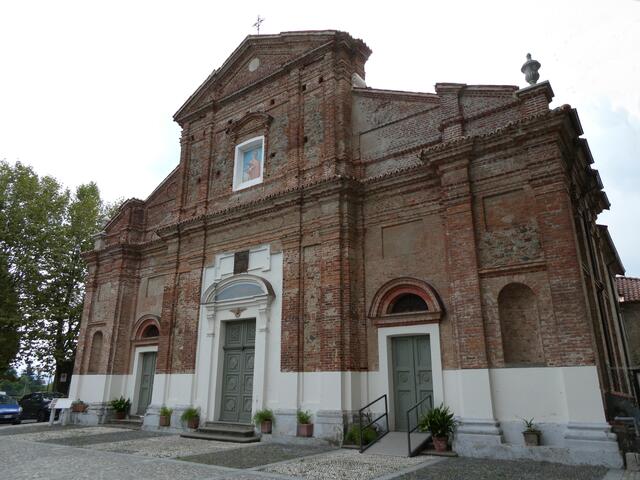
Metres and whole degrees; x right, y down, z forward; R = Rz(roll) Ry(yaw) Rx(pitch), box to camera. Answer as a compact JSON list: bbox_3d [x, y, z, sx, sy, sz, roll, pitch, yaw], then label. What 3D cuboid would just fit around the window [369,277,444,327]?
[{"bbox_3d":[2.556,1.830,13.241,2.360,1.370,0.370,-12,-22,33],"label":"window"}]

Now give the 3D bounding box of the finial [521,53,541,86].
[{"bbox_3d":[5.948,-4.737,12.463,0.500,1.180,0.500,-12,-22,33],"label":"finial"}]

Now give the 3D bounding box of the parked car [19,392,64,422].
[{"bbox_3d":[-15.178,9.198,24.723,4.000,1.420,1.720,-12,-22,33],"label":"parked car"}]

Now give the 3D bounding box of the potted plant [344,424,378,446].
[{"bbox_3d":[1.137,5.346,12.164,0.928,0.534,0.616,-12,-21,34],"label":"potted plant"}]

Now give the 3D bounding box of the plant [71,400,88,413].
[{"bbox_3d":[-10.849,7.511,20.016,0.800,0.500,0.500,-12,-22,33],"label":"plant"}]

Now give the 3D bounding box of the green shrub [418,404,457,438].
[{"bbox_3d":[2.938,4.507,11.049,0.830,0.760,0.830,-12,-22,33],"label":"green shrub"}]

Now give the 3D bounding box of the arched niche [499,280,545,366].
[{"bbox_3d":[4.769,1.994,10.474,0.896,1.926,0.358,-12,-21,34],"label":"arched niche"}]

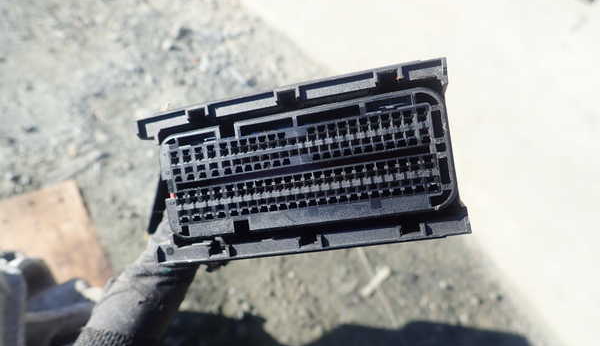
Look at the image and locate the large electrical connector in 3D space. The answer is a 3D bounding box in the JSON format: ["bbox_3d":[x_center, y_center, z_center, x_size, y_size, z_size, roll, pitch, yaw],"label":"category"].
[{"bbox_3d":[0.001,-0.001,0.123,0.081,0.041,0.039,-8,91,16],"label":"large electrical connector"}]

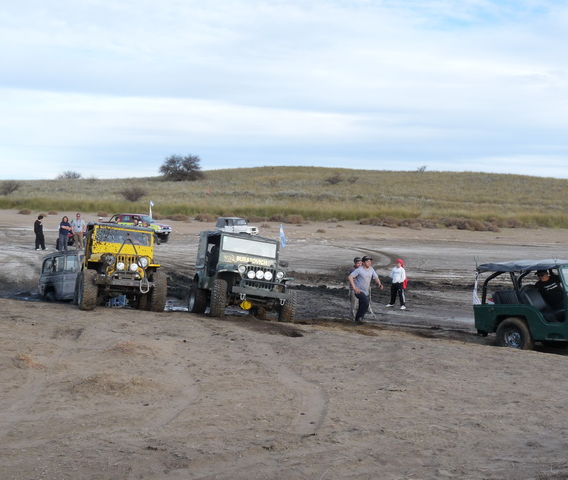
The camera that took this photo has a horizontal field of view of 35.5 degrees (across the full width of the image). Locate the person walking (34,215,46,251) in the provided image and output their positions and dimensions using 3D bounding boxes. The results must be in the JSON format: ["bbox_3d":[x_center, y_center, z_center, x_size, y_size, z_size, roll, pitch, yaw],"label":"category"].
[{"bbox_3d":[-11.591,-0.357,42.300,0.450,1.720,0.480,1,4,18],"label":"person walking"}]

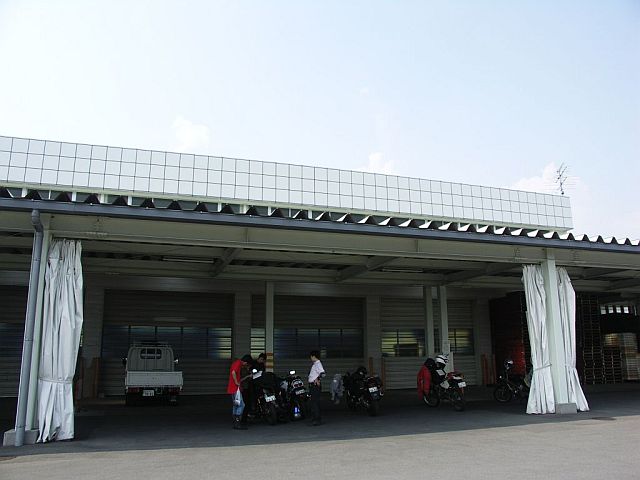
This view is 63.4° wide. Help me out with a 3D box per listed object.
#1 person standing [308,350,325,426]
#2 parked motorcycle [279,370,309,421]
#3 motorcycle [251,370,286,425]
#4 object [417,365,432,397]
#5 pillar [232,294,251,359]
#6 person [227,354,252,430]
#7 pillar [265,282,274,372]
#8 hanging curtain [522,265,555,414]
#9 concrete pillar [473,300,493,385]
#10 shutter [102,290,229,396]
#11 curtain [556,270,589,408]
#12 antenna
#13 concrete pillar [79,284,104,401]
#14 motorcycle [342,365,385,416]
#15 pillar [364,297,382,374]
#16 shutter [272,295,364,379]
[{"bbox_3d":[-0.103,3.323,11.629,0.380,1.660,0.480,-1,-12,3],"label":"person standing"},{"bbox_3d":[-0.715,3.980,13.341,0.750,1.150,2.030,2,-12,-12],"label":"parked motorcycle"},{"bbox_3d":[-1.245,3.719,12.449,0.760,1.240,2.100,2,-12,-13],"label":"motorcycle"},{"bbox_3d":[3.068,4.129,15.209,0.500,0.950,0.350,4,-12,-18],"label":"object"},{"bbox_3d":[-3.064,3.995,20.251,0.700,4.100,0.500,4,-12,-18],"label":"pillar"},{"bbox_3d":[-1.747,3.320,11.347,0.520,1.580,0.460,7,-14,-33],"label":"person"},{"bbox_3d":[-1.686,3.363,17.125,0.280,4.000,0.280,4,-12,-18],"label":"pillar"},{"bbox_3d":[5.559,2.524,13.360,0.750,3.820,0.330,4,-12,-18],"label":"hanging curtain"},{"bbox_3d":[7.454,4.643,23.796,0.700,4.100,0.500,4,-12,-18],"label":"concrete pillar"},{"bbox_3d":[-6.010,4.096,20.786,5.100,4.150,0.120,4,-12,-18],"label":"shutter"},{"bbox_3d":[6.639,2.582,13.731,0.650,3.800,0.330,4,-12,-18],"label":"curtain"},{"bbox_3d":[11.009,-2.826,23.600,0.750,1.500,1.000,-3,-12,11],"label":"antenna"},{"bbox_3d":[-8.638,3.756,19.778,0.720,4.350,0.500,4,-12,-18],"label":"concrete pillar"},{"bbox_3d":[1.199,4.163,14.177,0.750,1.120,2.030,3,-12,-13],"label":"motorcycle"},{"bbox_3d":[2.429,4.589,23.315,0.720,4.200,0.500,4,-12,-18],"label":"pillar"},{"bbox_3d":[-0.271,4.260,21.319,4.750,4.000,0.150,4,-12,-18],"label":"shutter"}]

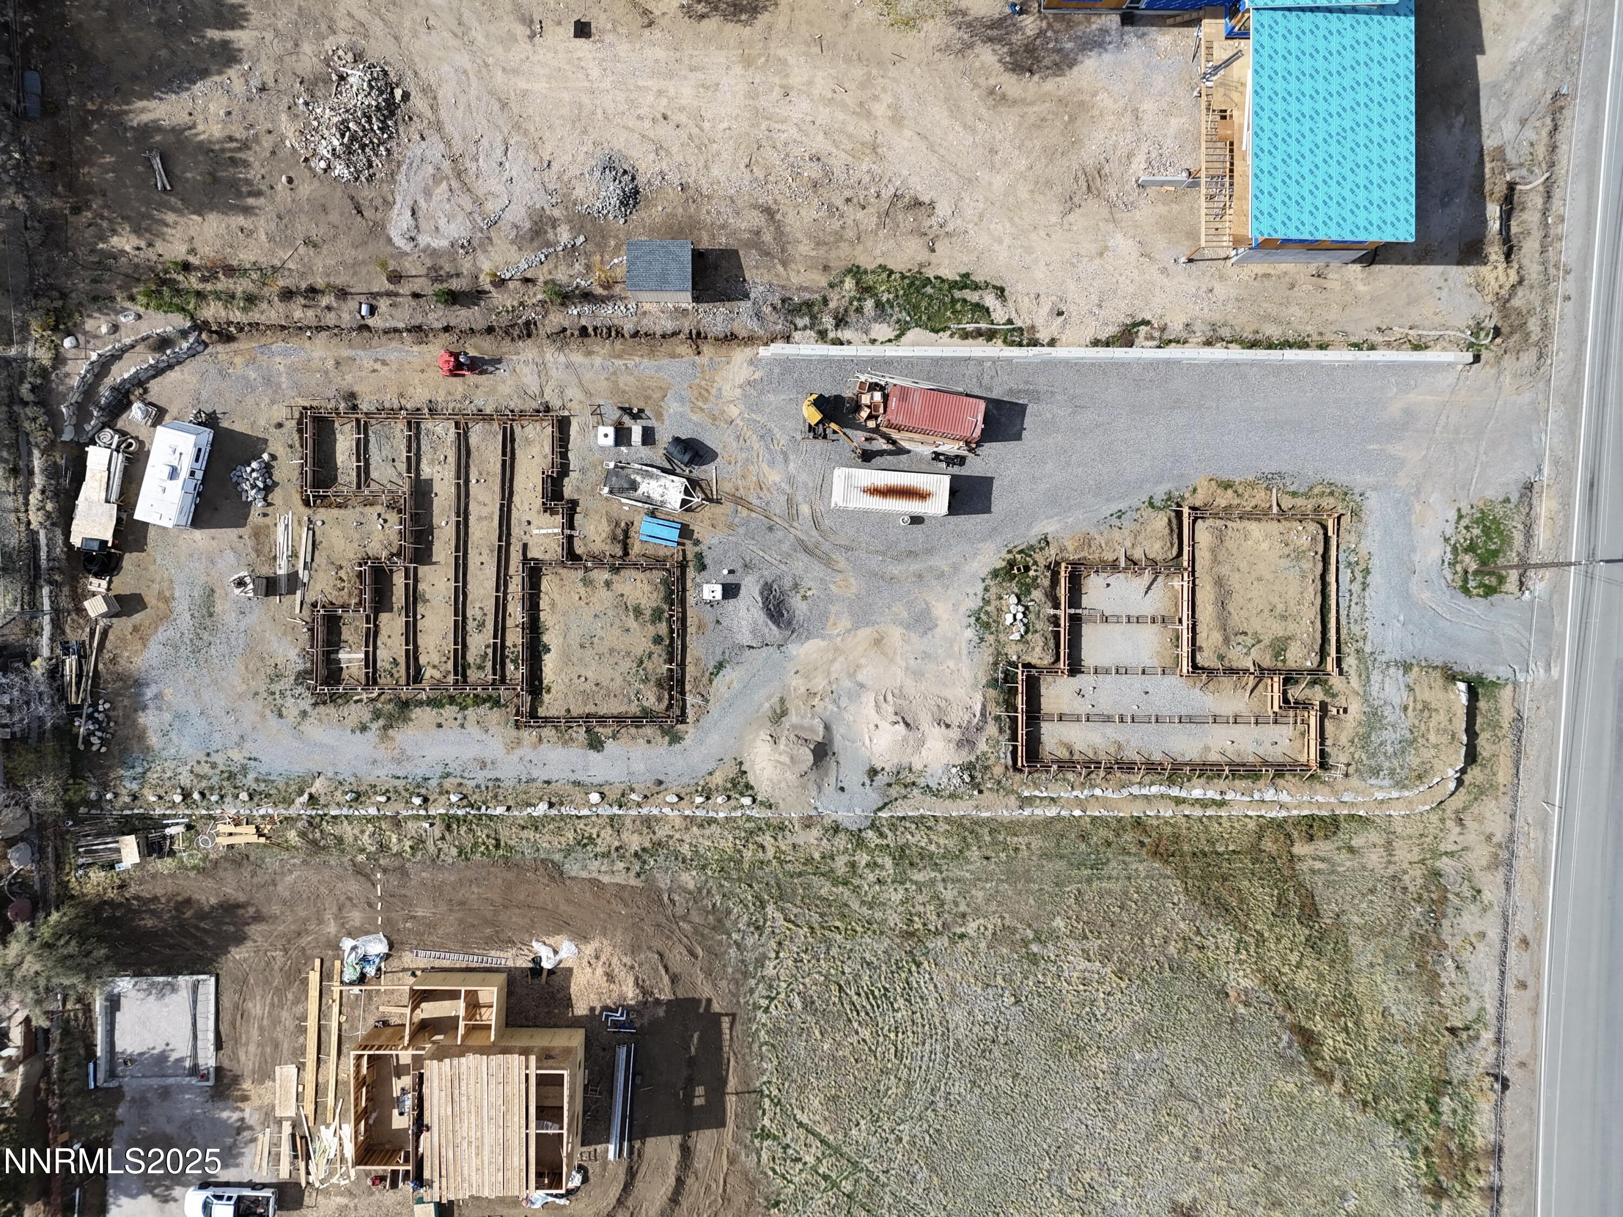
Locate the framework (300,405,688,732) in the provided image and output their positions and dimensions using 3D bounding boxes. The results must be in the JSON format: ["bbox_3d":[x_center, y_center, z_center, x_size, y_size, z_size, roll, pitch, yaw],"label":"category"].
[{"bbox_3d":[-21.070,-2.630,74.450,25.000,1.100,20.900,0,90,0],"label":"framework"}]

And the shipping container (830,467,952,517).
[{"bbox_3d":[5.190,-7.540,73.700,7.360,2.590,2.440,4,90,0],"label":"shipping container"}]

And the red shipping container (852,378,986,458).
[{"bbox_3d":[8.090,-12.680,73.700,6.060,2.590,2.440,10,90,0],"label":"red shipping container"}]

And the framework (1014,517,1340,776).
[{"bbox_3d":[24.250,2.170,74.450,21.150,1.100,17.100,0,90,0],"label":"framework"}]

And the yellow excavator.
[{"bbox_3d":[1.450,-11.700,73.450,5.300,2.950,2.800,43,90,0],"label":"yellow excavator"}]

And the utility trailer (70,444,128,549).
[{"bbox_3d":[-46.800,-7.240,74.300,2.600,1.400,6.700,9,90,0],"label":"utility trailer"}]

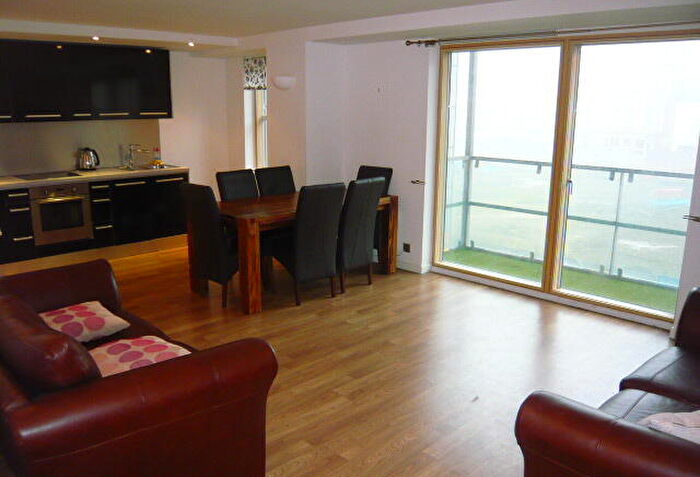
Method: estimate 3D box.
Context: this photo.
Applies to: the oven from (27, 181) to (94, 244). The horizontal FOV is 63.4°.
[{"bbox_3d":[-3.016,-0.285,5.806,0.575,0.580,0.550,-12,18,-41],"label":"oven"}]

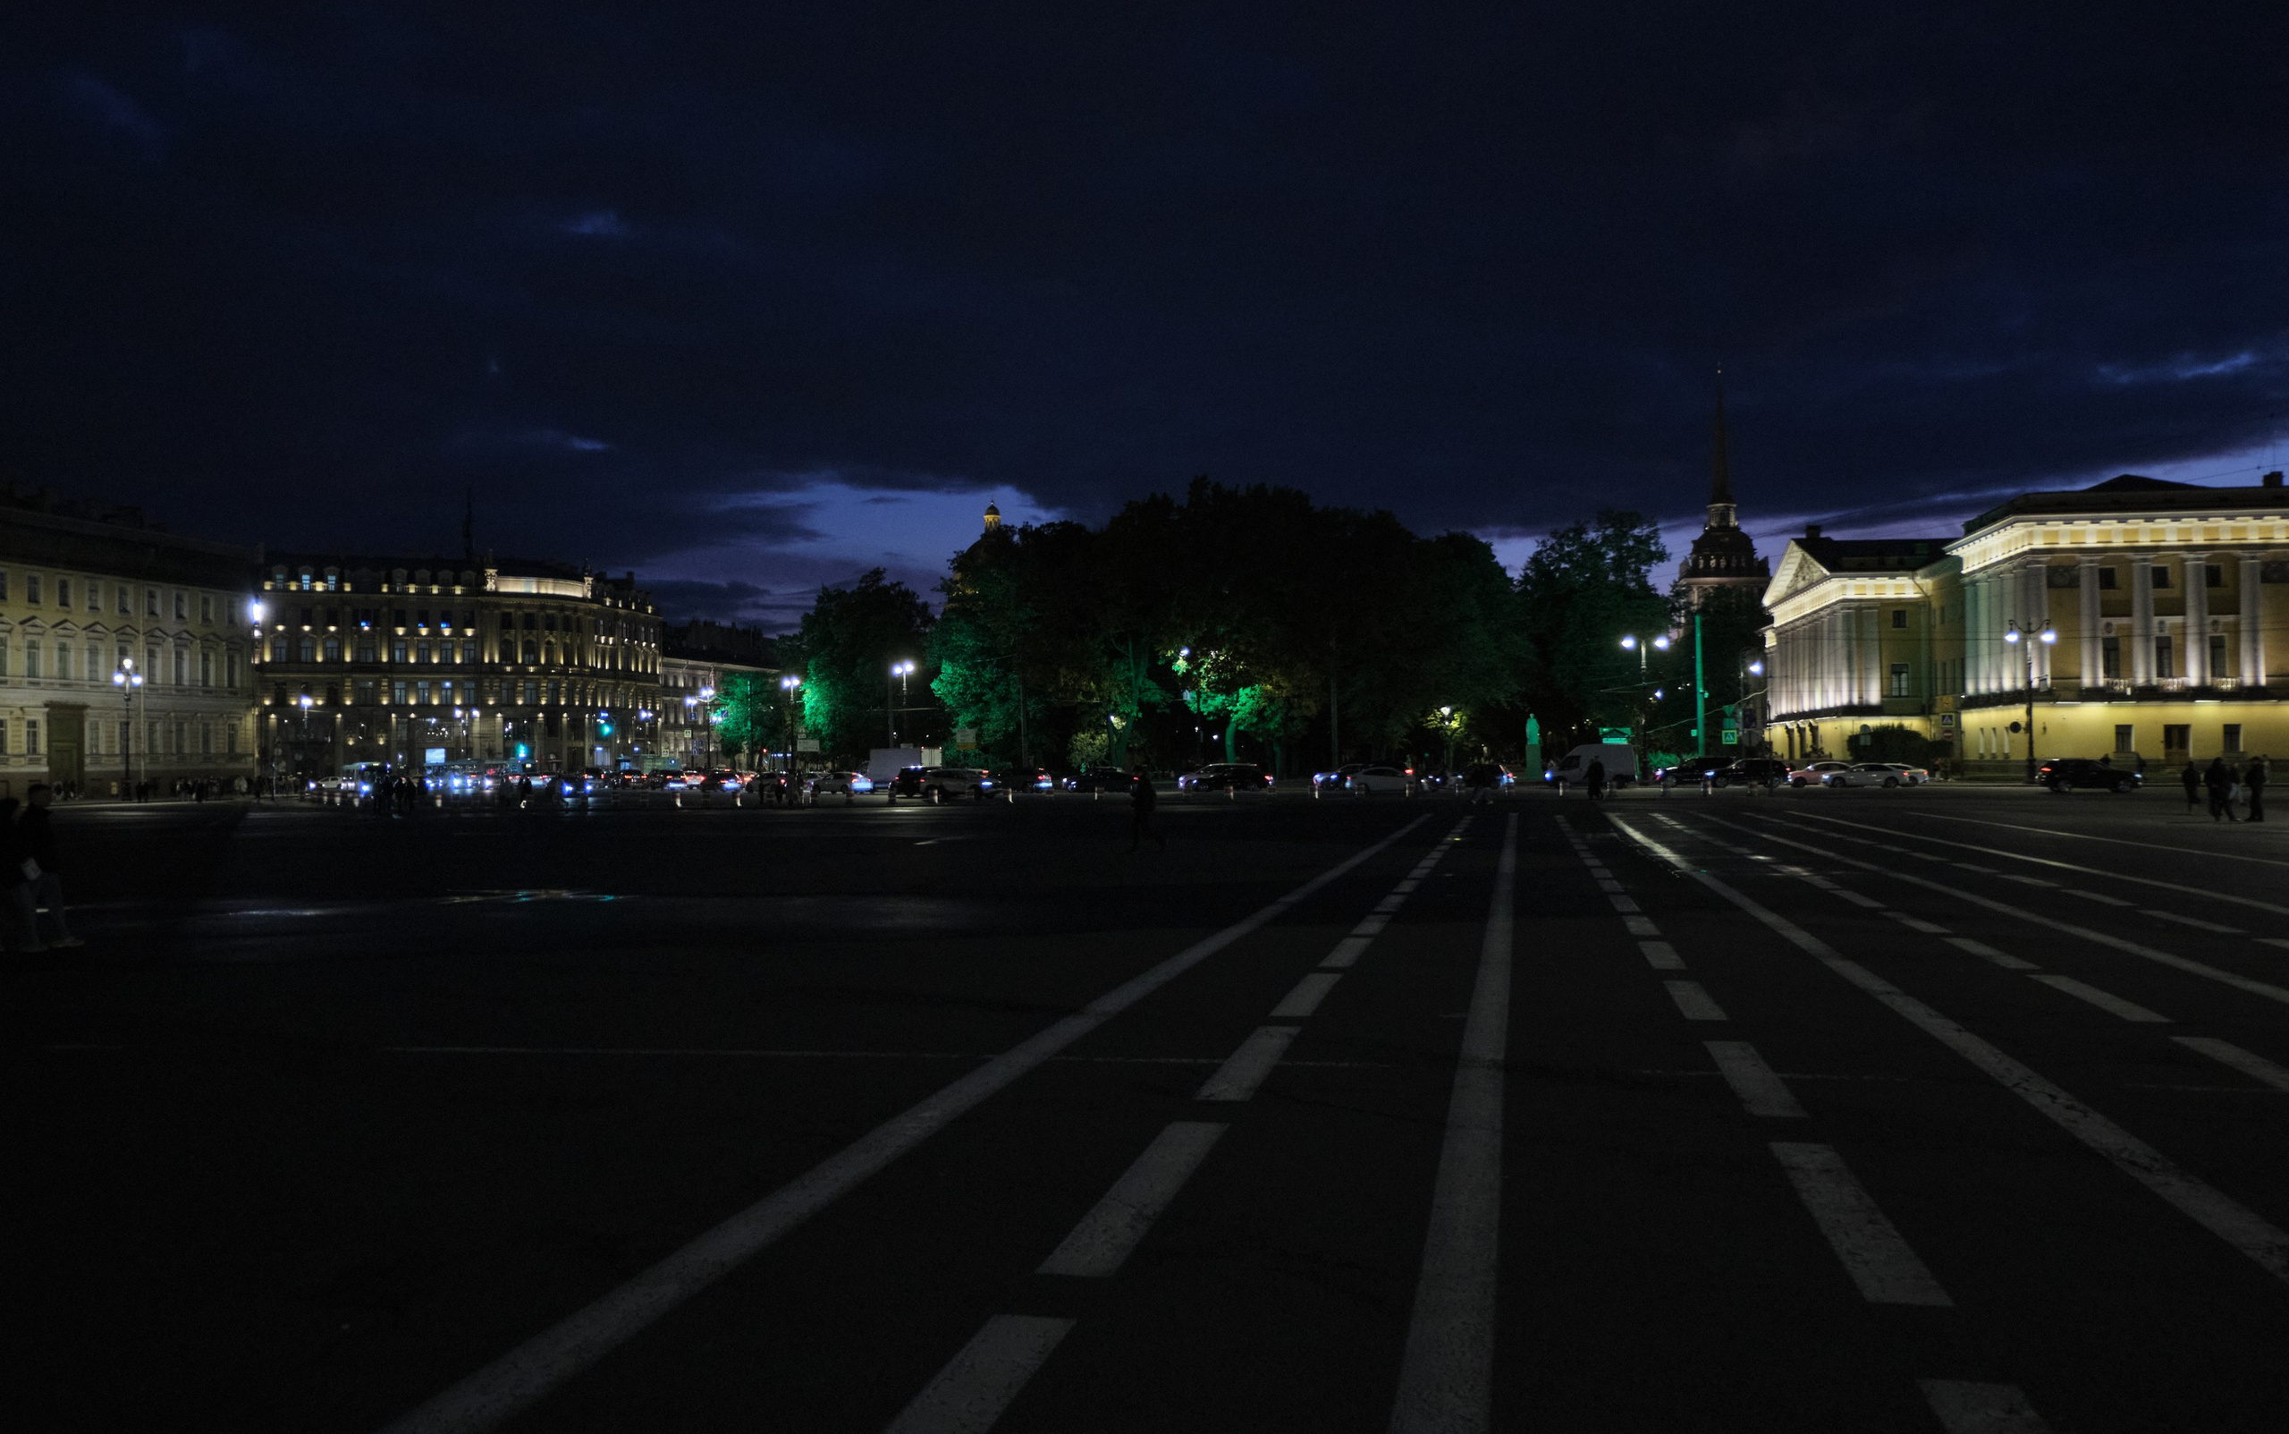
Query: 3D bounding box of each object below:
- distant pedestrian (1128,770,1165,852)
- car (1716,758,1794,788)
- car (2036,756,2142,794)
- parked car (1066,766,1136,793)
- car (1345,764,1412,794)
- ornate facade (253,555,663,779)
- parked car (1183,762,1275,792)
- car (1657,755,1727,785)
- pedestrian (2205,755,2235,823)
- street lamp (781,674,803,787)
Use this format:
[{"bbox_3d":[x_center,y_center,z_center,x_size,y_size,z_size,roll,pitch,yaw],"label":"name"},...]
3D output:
[{"bbox_3d":[0.007,1.956,38.624,0.750,1.760,0.550,-1,-2,6],"label":"distant pedestrian"},{"bbox_3d":[35.993,3.364,109.523,4.700,1.720,1.880,-1,-2,8],"label":"car"},{"bbox_3d":[45.098,2.846,88.022,4.700,1.660,1.900,-1,-2,10],"label":"car"},{"bbox_3d":[-2.540,3.811,111.020,4.650,1.480,1.820,-1,-2,-7],"label":"parked car"},{"bbox_3d":[13.780,3.688,106.520,4.600,1.460,1.820,-1,-2,7],"label":"car"},{"bbox_3d":[-87.300,-5.102,237.500,46.000,28.800,25.000,0,-2,-14],"label":"ornate facade"},{"bbox_3d":[4.674,3.423,105.021,4.700,1.580,1.850,-1,-2,-10],"label":"parked car"},{"bbox_3d":[34.642,3.496,116.024,4.800,1.800,1.900,-1,-2,8],"label":"car"},{"bbox_3d":[27.292,1.798,46.823,0.650,1.730,0.550,-1,-2,6],"label":"pedestrian"},{"bbox_3d":[-32.687,1.469,170.861,0.600,10.400,2.500,0,-2,-31],"label":"street lamp"}]

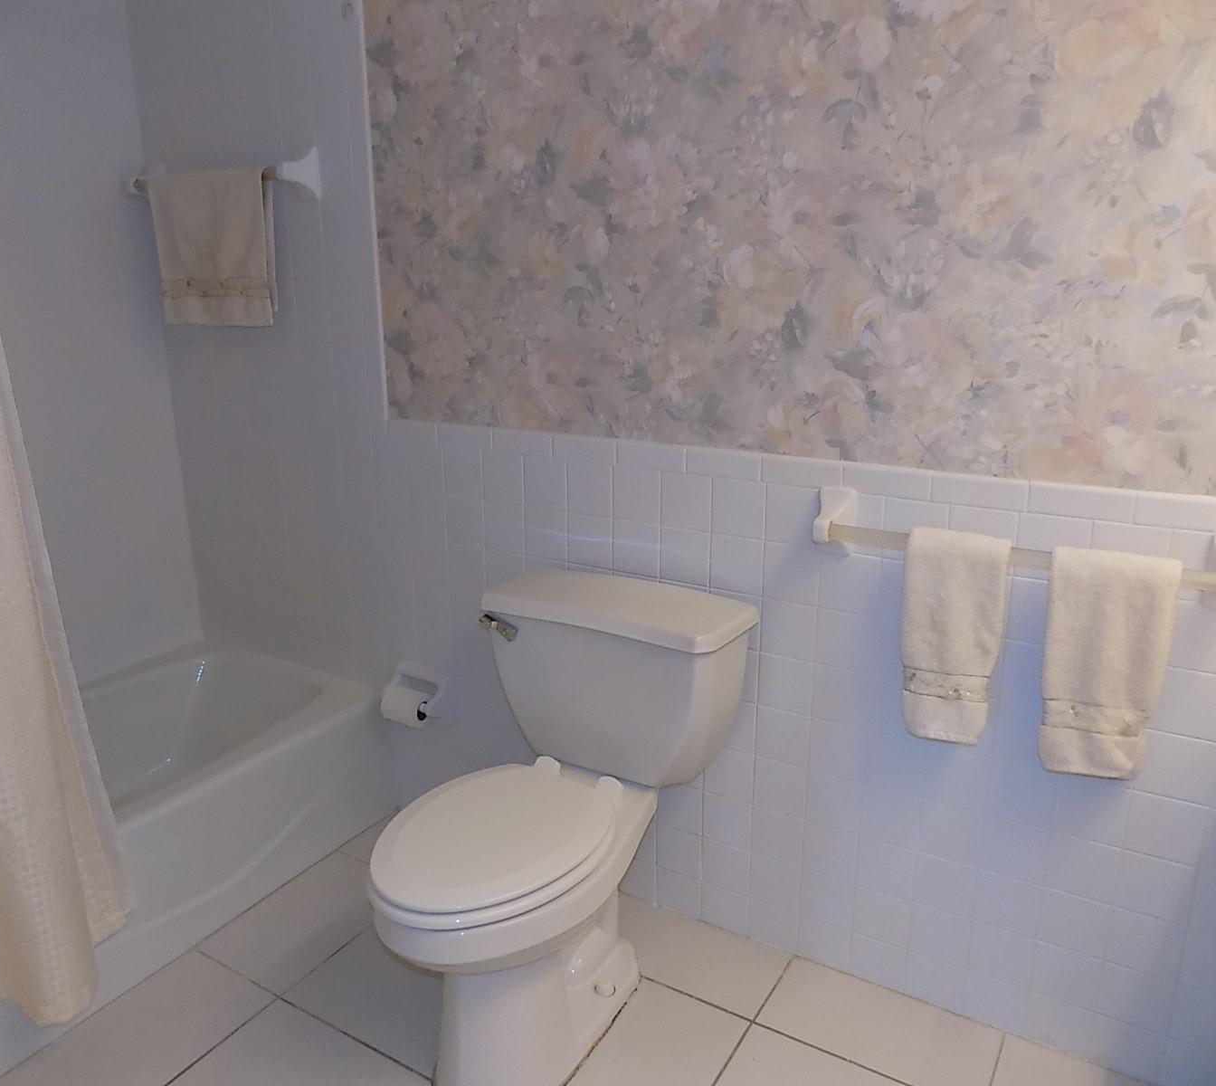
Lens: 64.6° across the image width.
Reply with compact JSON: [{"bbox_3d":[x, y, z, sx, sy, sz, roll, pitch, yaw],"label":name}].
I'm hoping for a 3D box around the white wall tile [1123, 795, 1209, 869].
[{"bbox_3d":[0.900,0.460,1.549,0.108,0.108,0.009,9,18,30],"label":"white wall tile"}]

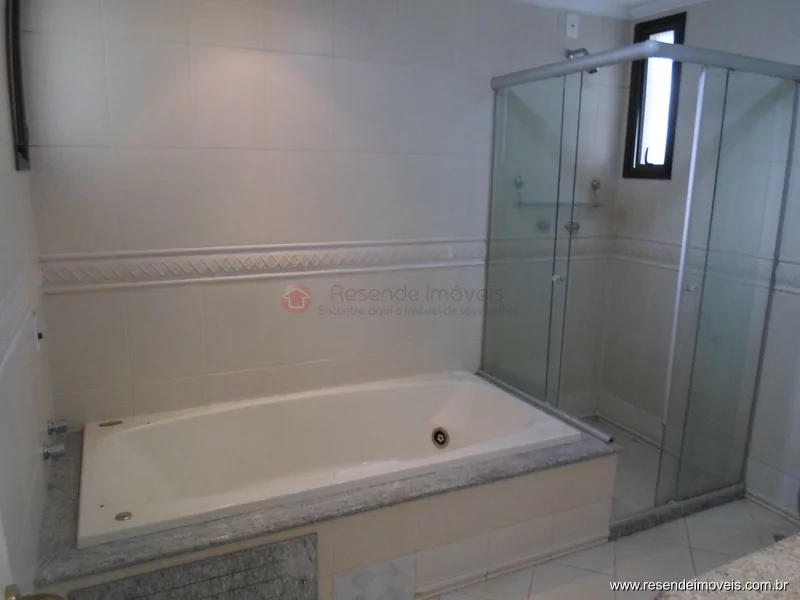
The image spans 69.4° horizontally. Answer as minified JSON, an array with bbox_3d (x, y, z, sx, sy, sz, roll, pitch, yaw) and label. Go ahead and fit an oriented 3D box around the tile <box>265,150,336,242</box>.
[{"bbox_3d":[-0.433,-0.454,2.570,0.305,0.411,0.010,-5,12,-24],"label":"tile"}]

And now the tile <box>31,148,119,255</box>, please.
[{"bbox_3d":[-1.237,-0.379,2.204,0.300,0.400,0.010,-5,13,-24],"label":"tile"}]

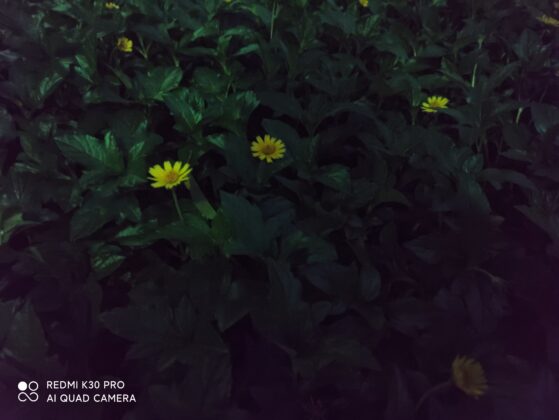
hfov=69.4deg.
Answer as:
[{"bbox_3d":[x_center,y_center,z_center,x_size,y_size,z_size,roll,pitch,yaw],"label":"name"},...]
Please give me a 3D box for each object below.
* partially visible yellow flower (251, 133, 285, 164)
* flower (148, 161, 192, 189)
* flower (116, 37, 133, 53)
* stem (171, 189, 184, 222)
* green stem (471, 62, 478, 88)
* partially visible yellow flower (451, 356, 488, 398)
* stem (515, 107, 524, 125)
[{"bbox_3d":[-0.011,-0.059,0.390,0.035,0.011,0.035,-5,59,-6],"label":"partially visible yellow flower"},{"bbox_3d":[-0.090,-0.029,0.335,0.036,0.013,0.036,6,45,0],"label":"flower"},{"bbox_3d":[-0.299,-0.319,0.780,0.014,0.034,0.034,-16,20,41],"label":"flower"},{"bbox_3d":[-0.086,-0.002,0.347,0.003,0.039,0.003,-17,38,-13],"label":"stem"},{"bbox_3d":[0.305,-0.207,0.631,0.003,0.042,0.003,9,36,23],"label":"green stem"},{"bbox_3d":[0.141,0.124,0.300,0.032,0.014,0.032,34,43,8],"label":"partially visible yellow flower"},{"bbox_3d":[0.301,-0.117,0.507,0.003,0.025,0.003,14,37,27],"label":"stem"}]

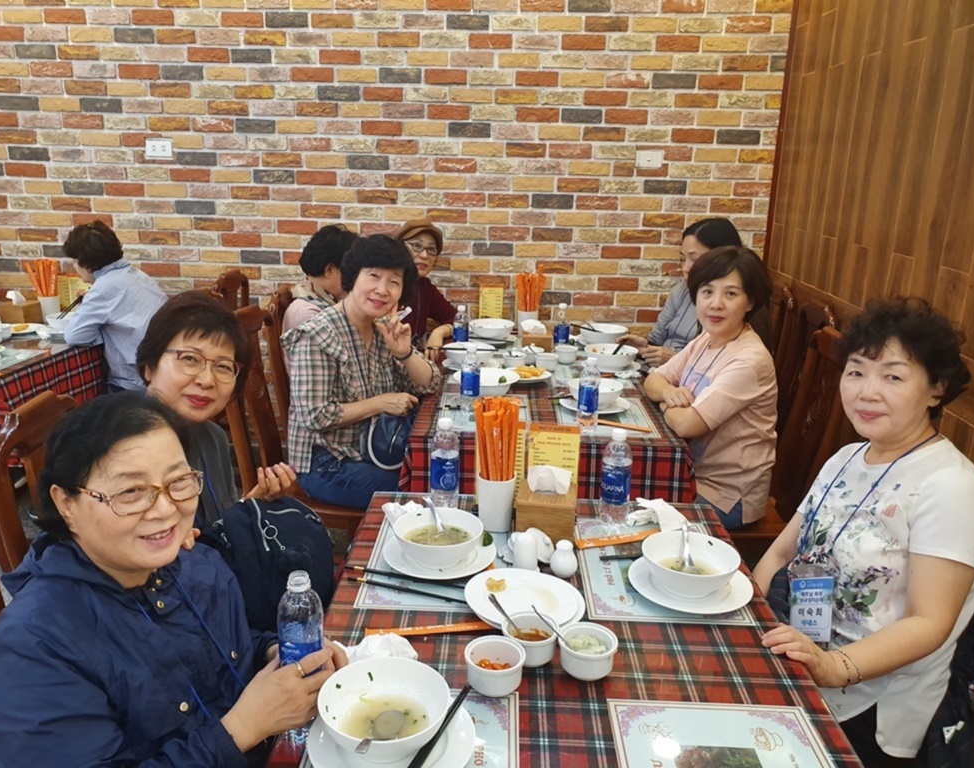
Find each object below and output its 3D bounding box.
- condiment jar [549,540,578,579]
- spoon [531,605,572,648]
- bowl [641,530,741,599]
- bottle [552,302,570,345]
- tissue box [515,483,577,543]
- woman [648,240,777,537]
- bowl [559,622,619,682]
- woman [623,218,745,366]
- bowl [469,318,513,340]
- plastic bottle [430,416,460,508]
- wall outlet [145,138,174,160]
[{"bbox_3d":[0.151,0.339,1.498,0.053,0.068,0.053,1,16,0],"label":"condiment jar"},{"bbox_3d":[0.117,0.400,1.218,0.125,0.018,0.026,45,29,9],"label":"spoon"},{"bbox_3d":[0.377,0.344,1.433,0.178,0.067,0.178,2,16,4],"label":"bowl"},{"bbox_3d":[0.311,-0.228,3.181,0.063,0.213,0.063,2,16,4],"label":"bottle"},{"bbox_3d":[0.129,0.273,1.650,0.122,0.080,0.134,3,15,6],"label":"tissue box"},{"bbox_3d":[0.636,0.243,2.321,0.600,1.298,0.500,-5,17,-20],"label":"woman"},{"bbox_3d":[0.160,0.427,1.222,0.093,0.049,0.093,2,16,2],"label":"bowl"},{"bbox_3d":[0.797,0.028,3.074,0.600,1.310,0.470,-3,16,-16],"label":"woman"},{"bbox_3d":[0.023,-0.240,3.443,0.204,0.063,0.204,1,16,0],"label":"bowl"},{"bbox_3d":[-0.091,0.174,1.750,0.065,0.208,0.065,2,15,1],"label":"plastic bottle"},{"bbox_3d":[-1.500,-1.074,3.522,0.120,0.080,0.015,2,15,1],"label":"wall outlet"}]

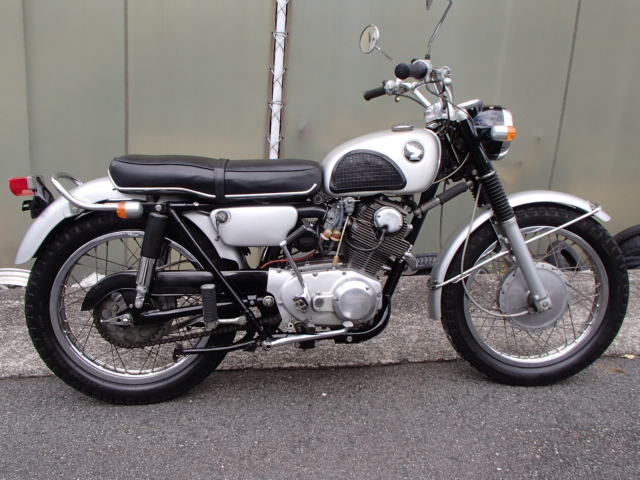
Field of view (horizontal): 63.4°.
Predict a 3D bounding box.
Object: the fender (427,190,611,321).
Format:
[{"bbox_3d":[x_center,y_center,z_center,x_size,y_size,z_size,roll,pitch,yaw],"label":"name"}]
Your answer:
[{"bbox_3d":[0.682,0.048,1.783,0.620,0.435,0.115,0,10,-1],"label":"fender"}]

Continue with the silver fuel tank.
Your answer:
[{"bbox_3d":[0.188,-0.254,1.693,0.400,0.220,0.240,-1,8,-7],"label":"silver fuel tank"}]

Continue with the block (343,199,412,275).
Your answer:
[{"bbox_3d":[0.168,-0.023,1.722,0.215,0.250,0.260,-1,8,-7],"label":"block"}]

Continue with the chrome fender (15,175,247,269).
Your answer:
[{"bbox_3d":[-0.592,-0.058,1.627,0.685,0.285,0.130,-1,8,-7],"label":"chrome fender"}]

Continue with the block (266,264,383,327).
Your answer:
[{"bbox_3d":[0.002,0.154,1.726,0.360,0.195,0.310,-1,8,-7],"label":"block"}]

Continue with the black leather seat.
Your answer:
[{"bbox_3d":[-0.315,-0.201,1.641,0.640,0.135,0.250,-1,8,-7],"label":"black leather seat"}]

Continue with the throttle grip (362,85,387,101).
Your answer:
[{"bbox_3d":[0.215,-0.573,2.007,0.038,0.038,0.125,-6,4,-37],"label":"throttle grip"}]

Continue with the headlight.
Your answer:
[{"bbox_3d":[0.571,-0.354,1.707,0.155,0.180,0.180,0,10,-1],"label":"headlight"}]

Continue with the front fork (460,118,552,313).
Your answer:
[{"bbox_3d":[0.604,-0.082,1.758,0.125,0.700,0.235,-27,10,4],"label":"front fork"}]

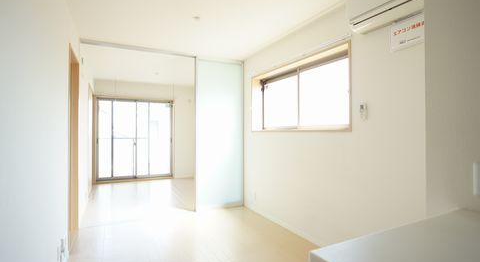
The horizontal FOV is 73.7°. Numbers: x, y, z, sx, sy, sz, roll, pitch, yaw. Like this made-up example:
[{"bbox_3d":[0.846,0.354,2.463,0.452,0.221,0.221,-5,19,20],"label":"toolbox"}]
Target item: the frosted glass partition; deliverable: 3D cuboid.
[{"bbox_3d":[-0.315,0.045,5.080,0.800,2.380,0.060,0,0,-25],"label":"frosted glass partition"}]

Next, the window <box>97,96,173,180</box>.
[{"bbox_3d":[-2.540,0.205,7.770,1.860,2.030,0.120,0,0,-24],"label":"window"}]

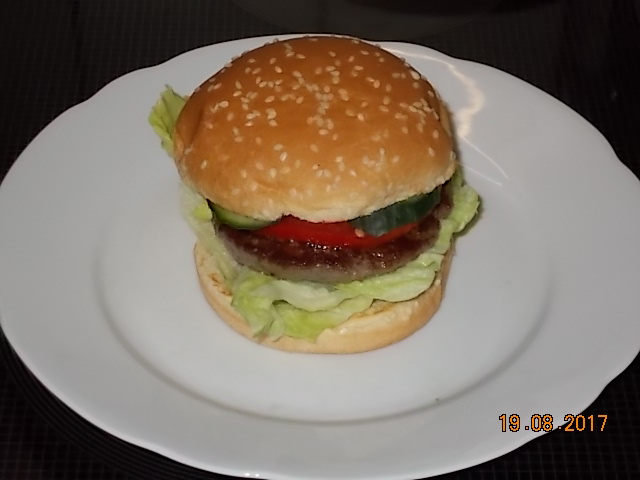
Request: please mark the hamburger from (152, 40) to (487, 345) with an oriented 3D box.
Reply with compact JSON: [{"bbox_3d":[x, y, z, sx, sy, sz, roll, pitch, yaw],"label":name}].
[{"bbox_3d":[0.000,-0.023,0.706,0.124,0.090,0.116,2,42,0],"label":"hamburger"}]

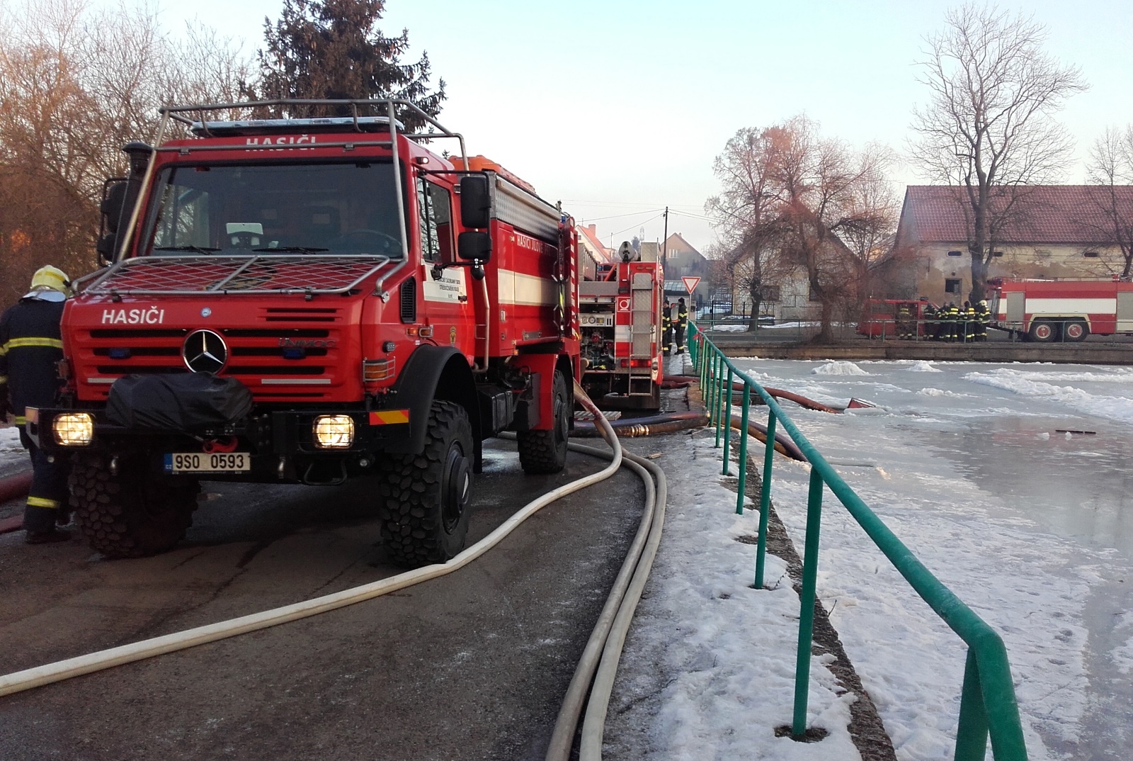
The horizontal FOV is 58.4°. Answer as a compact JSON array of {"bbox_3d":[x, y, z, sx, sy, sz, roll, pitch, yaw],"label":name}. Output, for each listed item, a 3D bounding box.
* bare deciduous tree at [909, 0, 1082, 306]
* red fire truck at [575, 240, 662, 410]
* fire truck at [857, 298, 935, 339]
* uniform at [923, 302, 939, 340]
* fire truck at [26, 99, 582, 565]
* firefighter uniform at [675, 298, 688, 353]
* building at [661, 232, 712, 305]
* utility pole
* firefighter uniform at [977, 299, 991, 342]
[{"bbox_3d":[21.212,-10.476,49.864,8.700,16.700,8.200,2,5,25],"label":"bare deciduous tree"},{"bbox_3d":[0.721,-1.216,20.534,2.500,2.900,7.500,0,4,6],"label":"red fire truck"},{"bbox_3d":[16.268,-2.906,47.925,4.750,1.980,1.850,0,4,-1],"label":"fire truck"},{"bbox_3d":[16.226,-2.578,45.134,0.600,1.730,0.500,3,5,37],"label":"uniform"},{"bbox_3d":[-1.438,-0.416,8.509,2.450,2.980,5.991,1,4,10],"label":"fire truck"},{"bbox_3d":[3.807,-1.745,33.632,0.420,1.780,0.550,-1,5,-17],"label":"firefighter uniform"},{"bbox_3d":[15.857,-15.426,145.597,9.200,10.600,11.000,0,4,6],"label":"building"},{"bbox_3d":[6.669,-7.572,67.693,0.300,8.200,0.300,2,4,0],"label":"utility pole"},{"bbox_3d":[18.079,-2.541,43.930,0.500,1.840,0.600,1,5,15],"label":"firefighter uniform"}]

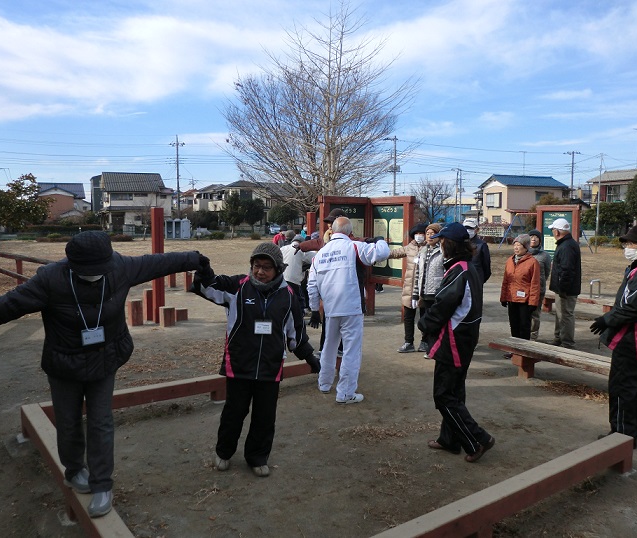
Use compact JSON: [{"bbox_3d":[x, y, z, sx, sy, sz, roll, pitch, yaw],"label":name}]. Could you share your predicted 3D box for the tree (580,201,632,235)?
[{"bbox_3d":[24.202,-4.034,47.000,4.400,3.500,3.800,2,5,27],"label":"tree"}]

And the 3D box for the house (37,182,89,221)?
[{"bbox_3d":[-41.583,-9.832,90.497,8.500,7.800,8.000,-1,5,-17],"label":"house"}]

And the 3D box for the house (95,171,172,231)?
[{"bbox_3d":[-23.739,-8.390,72.554,9.000,7.900,7.800,-2,5,-22],"label":"house"}]

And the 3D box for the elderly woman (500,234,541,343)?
[{"bbox_3d":[2.443,0.319,6.711,0.500,1.470,0.340,4,6,43],"label":"elderly woman"}]

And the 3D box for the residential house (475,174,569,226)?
[{"bbox_3d":[22.299,-6.640,61.787,8.300,7.200,5.600,-2,5,-21],"label":"residential house"}]

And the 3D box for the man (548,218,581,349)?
[{"bbox_3d":[3.227,0.177,7.274,0.380,1.670,0.500,3,5,37],"label":"man"}]

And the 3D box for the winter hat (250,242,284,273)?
[{"bbox_3d":[-0.323,-0.066,3.507,0.210,0.200,0.250,7,10,23],"label":"winter hat"}]

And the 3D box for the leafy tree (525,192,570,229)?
[{"bbox_3d":[20.063,-4.512,49.000,4.100,4.200,3.600,2,5,22],"label":"leafy tree"}]

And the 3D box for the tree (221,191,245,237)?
[{"bbox_3d":[-9.898,-6.122,64.000,2.800,5.400,2.800,0,4,0],"label":"tree"}]

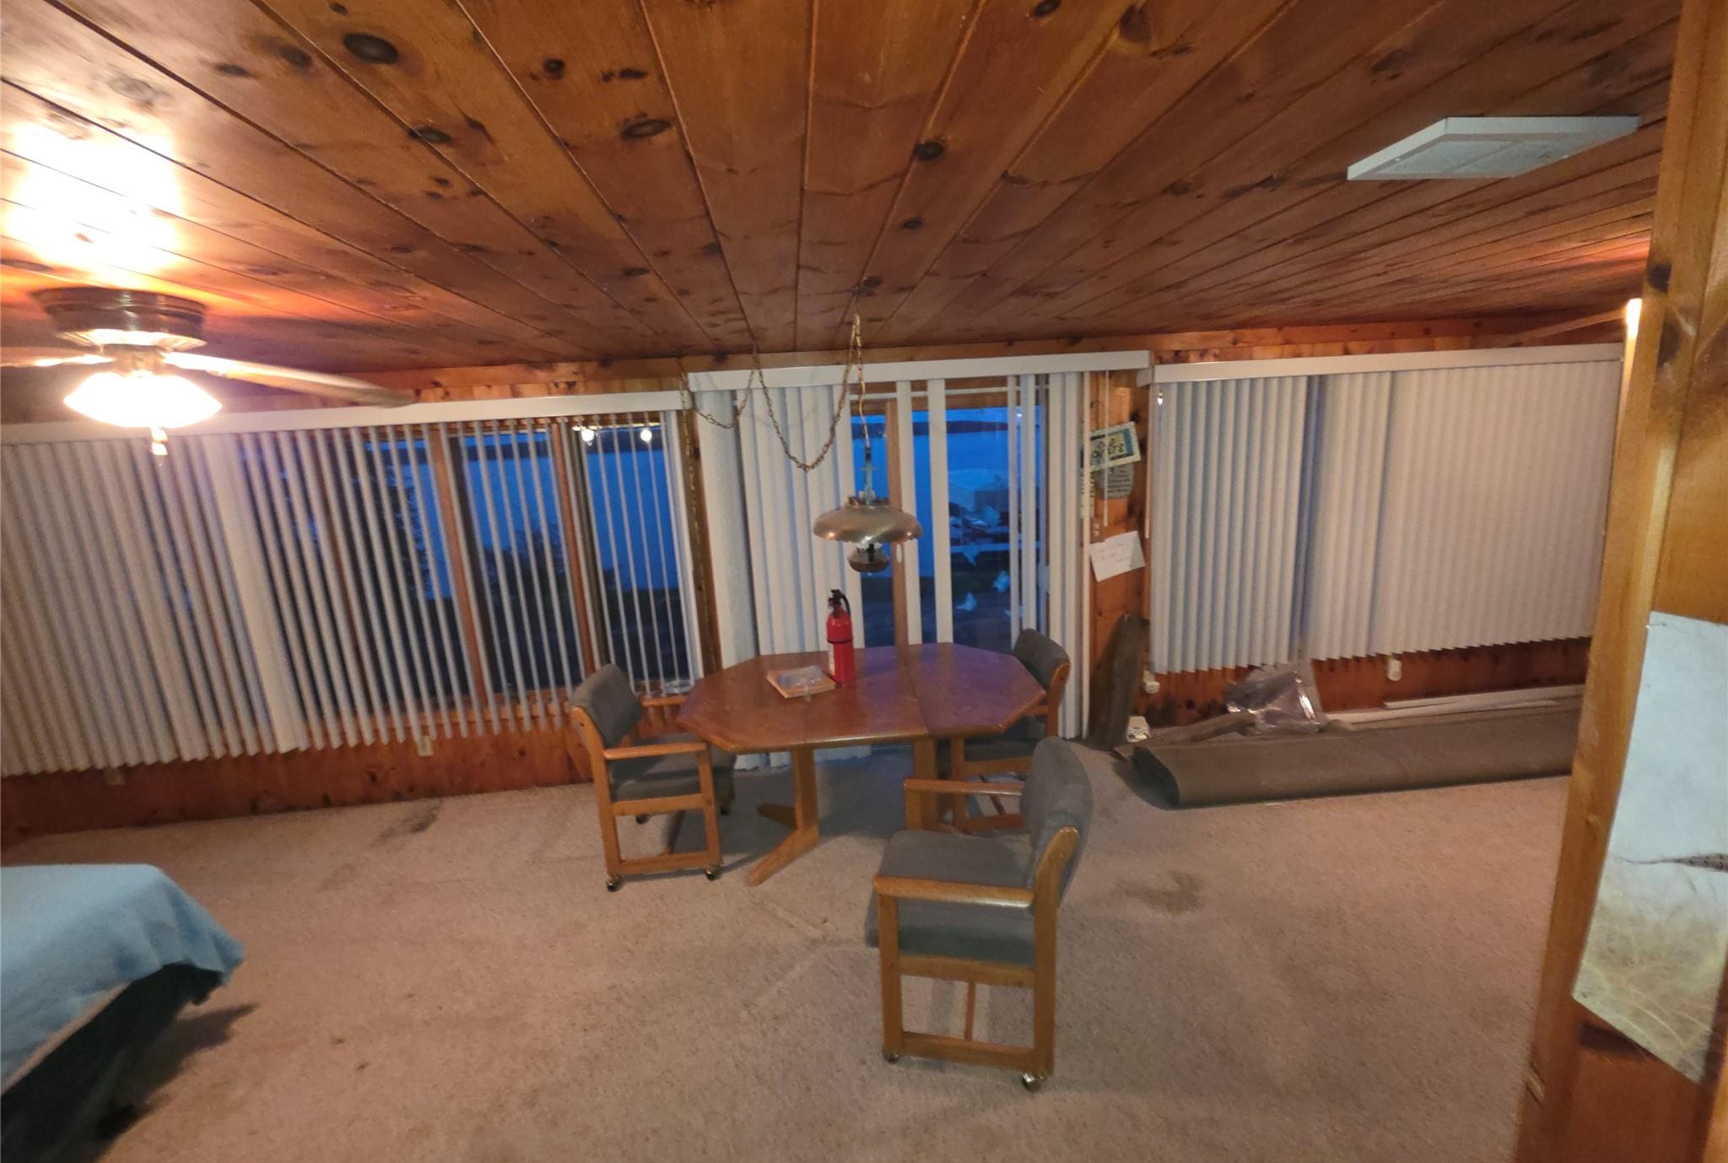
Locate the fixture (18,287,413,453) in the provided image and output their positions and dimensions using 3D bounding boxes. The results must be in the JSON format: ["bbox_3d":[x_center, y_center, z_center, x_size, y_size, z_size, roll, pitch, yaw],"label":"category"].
[{"bbox_3d":[-2.103,-0.593,1.885,1.320,0.430,1.320,-4,11,-5],"label":"fixture"}]

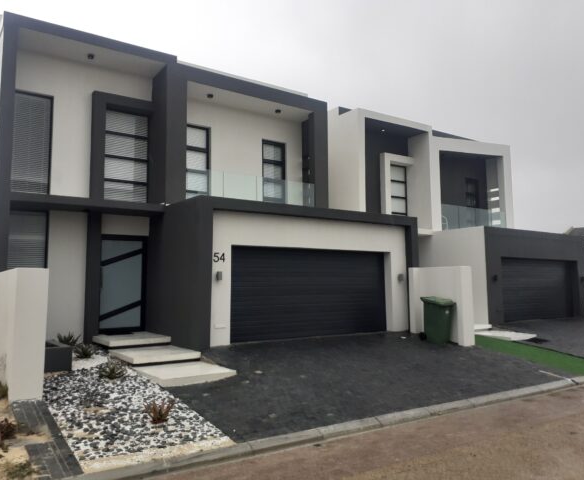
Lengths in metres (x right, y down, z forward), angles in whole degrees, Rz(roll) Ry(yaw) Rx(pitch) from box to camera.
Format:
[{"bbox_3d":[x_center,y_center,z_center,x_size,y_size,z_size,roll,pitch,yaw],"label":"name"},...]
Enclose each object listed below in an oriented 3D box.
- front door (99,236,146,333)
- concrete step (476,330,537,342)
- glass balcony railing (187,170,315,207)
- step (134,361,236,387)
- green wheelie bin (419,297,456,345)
[{"bbox_3d":[-4.230,1.102,12.478,1.180,2.410,0.080,3,-6,-34],"label":"front door"},{"bbox_3d":[6.087,2.813,14.630,1.400,0.125,1.600,3,-6,-34],"label":"concrete step"},{"bbox_3d":[-0.985,-1.227,13.403,3.950,0.970,0.040,3,-6,-34],"label":"glass balcony railing"},{"bbox_3d":[-1.942,2.344,8.894,1.350,0.125,1.600,3,-6,-34],"label":"step"},{"bbox_3d":[3.715,2.032,12.643,0.730,1.070,0.580,-1,-4,40],"label":"green wheelie bin"}]

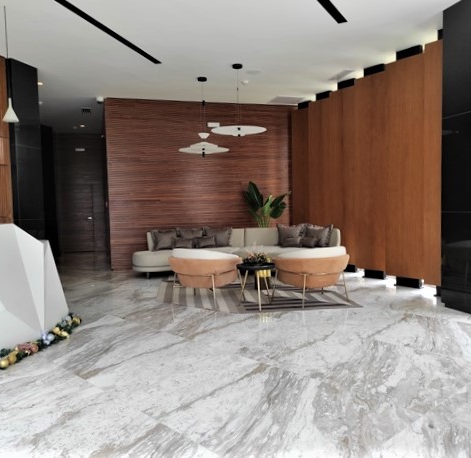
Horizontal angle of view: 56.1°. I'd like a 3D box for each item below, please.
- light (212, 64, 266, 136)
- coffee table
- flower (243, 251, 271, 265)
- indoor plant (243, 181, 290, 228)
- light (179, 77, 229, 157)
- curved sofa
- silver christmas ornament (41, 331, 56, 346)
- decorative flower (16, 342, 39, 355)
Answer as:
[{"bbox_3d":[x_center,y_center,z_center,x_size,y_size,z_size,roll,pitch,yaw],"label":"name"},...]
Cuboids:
[{"bbox_3d":[0.053,-2.073,7.170,0.900,1.140,0.900,-1,3,0],"label":"light"},{"bbox_3d":[0.276,0.761,5.982,0.530,0.545,0.530,-1,3,0],"label":"coffee table"},{"bbox_3d":[0.288,0.399,5.960,0.370,0.180,0.320,-1,3,0],"label":"flower"},{"bbox_3d":[0.691,-0.125,9.761,1.000,1.839,0.850,-1,3,0],"label":"indoor plant"},{"bbox_3d":[-0.563,-1.987,7.897,0.910,1.370,0.910,-1,3,0],"label":"light"},{"bbox_3d":[0.069,0.453,8.764,4.000,0.820,1.150,-1,3,0],"label":"curved sofa"},{"bbox_3d":[-1.800,1.054,4.256,0.135,0.140,0.120,-1,3,0],"label":"silver christmas ornament"},{"bbox_3d":[-1.973,1.134,4.194,0.130,0.100,0.180,0,4,19],"label":"decorative flower"}]

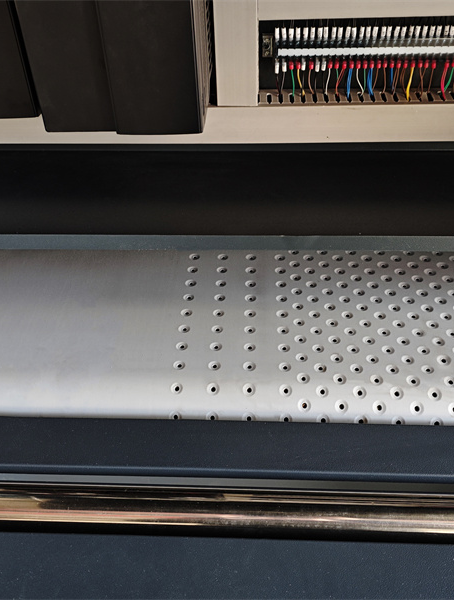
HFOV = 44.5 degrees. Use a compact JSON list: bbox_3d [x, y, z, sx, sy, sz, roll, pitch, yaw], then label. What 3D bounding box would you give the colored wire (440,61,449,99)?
[{"bbox_3d":[0.233,-0.235,0.594,0.008,0.037,0.015,0,36,4],"label":"colored wire"}]

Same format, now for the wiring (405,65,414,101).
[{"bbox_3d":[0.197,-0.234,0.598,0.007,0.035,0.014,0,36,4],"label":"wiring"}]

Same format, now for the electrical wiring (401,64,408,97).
[{"bbox_3d":[0.192,-0.238,0.601,0.006,0.030,0.011,0,36,4],"label":"electrical wiring"}]

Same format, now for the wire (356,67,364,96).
[{"bbox_3d":[0.145,-0.238,0.605,0.007,0.030,0.011,0,36,4],"label":"wire"}]

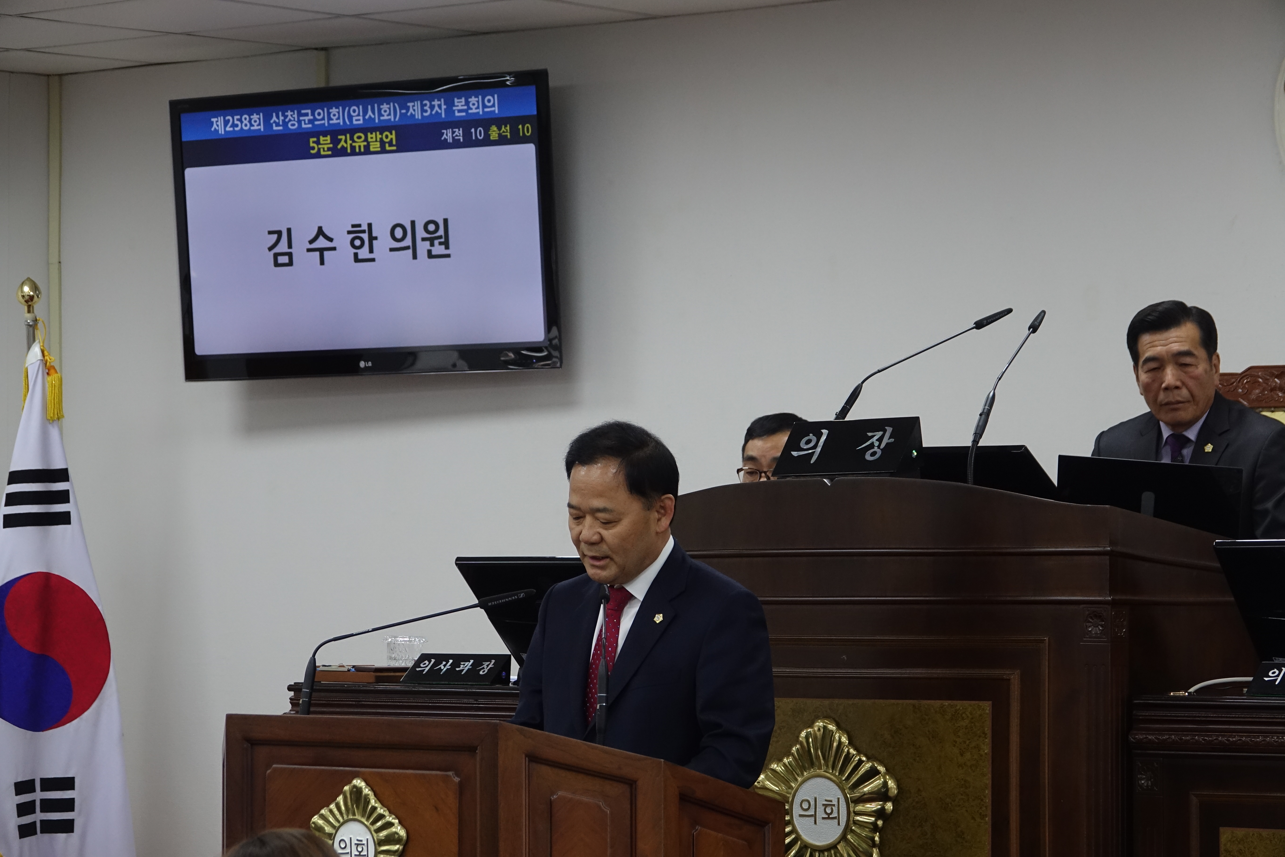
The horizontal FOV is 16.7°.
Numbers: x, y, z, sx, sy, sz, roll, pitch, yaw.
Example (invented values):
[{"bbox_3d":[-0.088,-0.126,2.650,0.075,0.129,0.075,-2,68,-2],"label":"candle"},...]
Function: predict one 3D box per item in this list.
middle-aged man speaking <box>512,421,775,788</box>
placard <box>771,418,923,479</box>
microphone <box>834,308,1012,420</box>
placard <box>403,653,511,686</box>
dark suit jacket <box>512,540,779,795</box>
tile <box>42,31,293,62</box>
[{"bbox_3d":[0.000,0.820,7.087,0.520,1.668,0.370,-1,-2,38],"label":"middle-aged man speaking"},{"bbox_3d":[0.358,0.034,7.618,0.263,0.098,0.085,-1,-2,38],"label":"placard"},{"bbox_3d":[0.501,-0.057,7.914,0.510,0.337,0.040,1,-2,-42],"label":"microphone"},{"bbox_3d":[-0.346,0.448,8.181,0.217,0.055,0.062,-1,-2,38],"label":"placard"},{"bbox_3d":[-0.002,0.569,7.092,0.520,0.770,0.350,-1,-2,38],"label":"dark suit jacket"},{"bbox_3d":[-1.350,-1.074,12.356,0.600,0.018,0.530,-1,-2,38],"label":"tile"}]

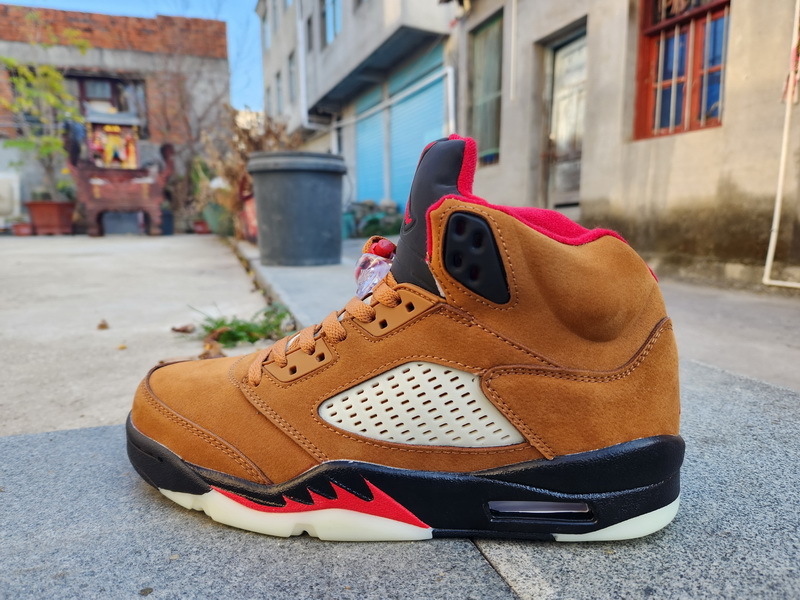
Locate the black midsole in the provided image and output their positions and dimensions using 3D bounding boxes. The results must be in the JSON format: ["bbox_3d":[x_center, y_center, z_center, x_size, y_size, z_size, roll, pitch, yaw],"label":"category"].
[{"bbox_3d":[-0.001,0.080,0.290,0.302,0.049,0.108,0,9,3],"label":"black midsole"}]

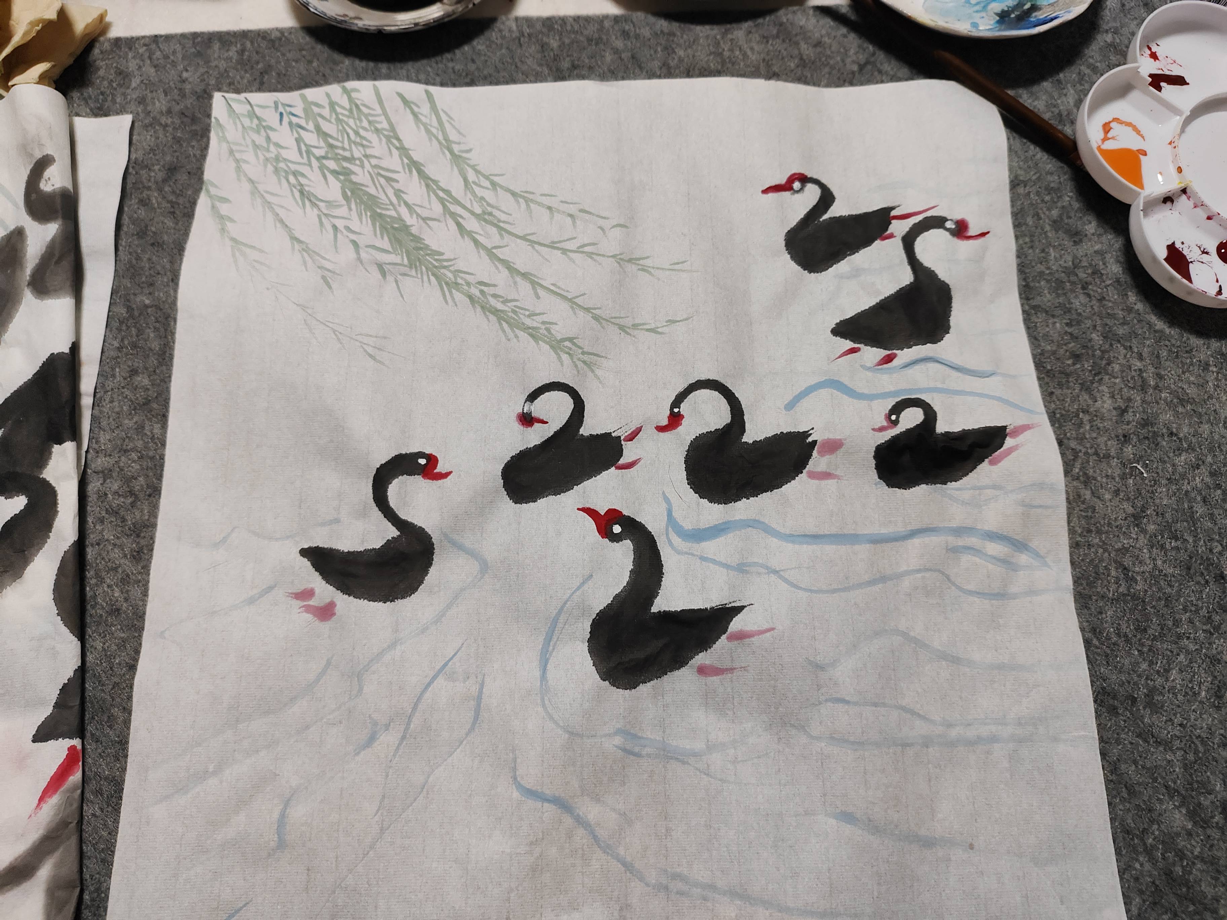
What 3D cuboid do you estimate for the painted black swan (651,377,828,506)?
[{"bbox_3d":[0.066,-0.011,0.497,0.089,0.003,0.069,0,73,0],"label":"painted black swan"}]

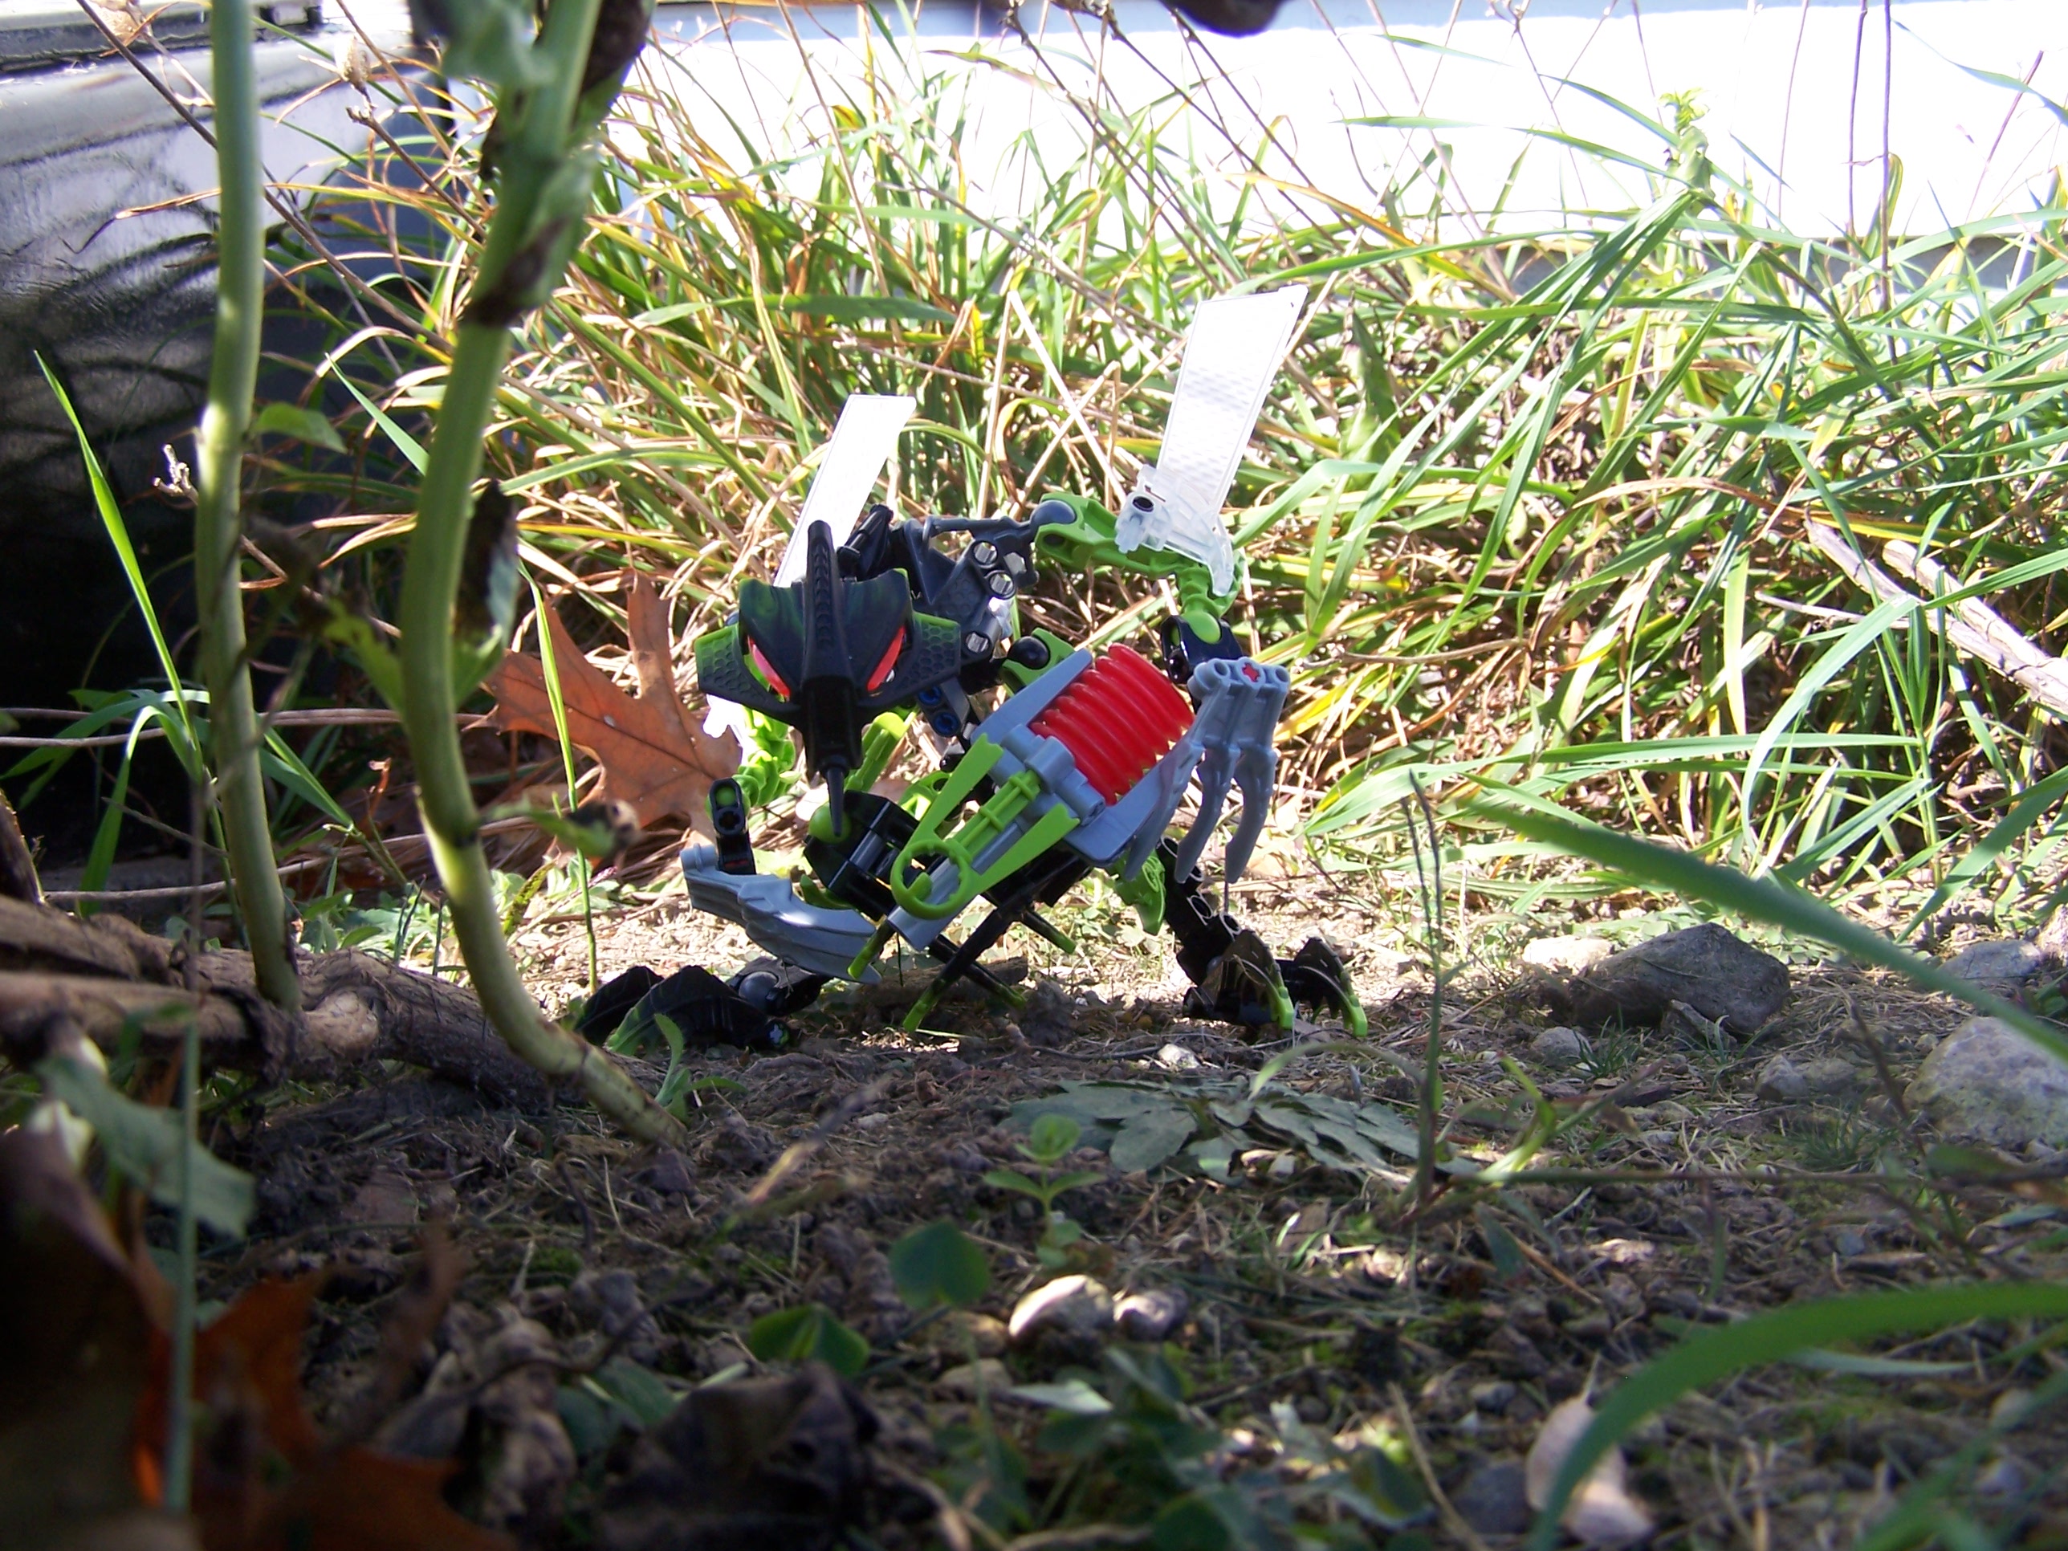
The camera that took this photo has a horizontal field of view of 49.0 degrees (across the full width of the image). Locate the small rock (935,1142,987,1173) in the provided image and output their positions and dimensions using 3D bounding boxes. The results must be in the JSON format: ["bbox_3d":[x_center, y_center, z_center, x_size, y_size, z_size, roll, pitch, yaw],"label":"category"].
[{"bbox_3d":[-0.013,0.067,0.399,0.009,0.005,0.008,-1,2,-2],"label":"small rock"}]

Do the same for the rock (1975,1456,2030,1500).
[{"bbox_3d":[0.096,0.069,0.224,0.006,0.004,0.005,-1,2,0],"label":"rock"}]

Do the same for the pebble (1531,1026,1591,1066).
[{"bbox_3d":[0.117,0.060,0.502,0.014,0.009,0.012,0,2,13],"label":"pebble"}]

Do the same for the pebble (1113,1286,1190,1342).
[{"bbox_3d":[0.015,0.070,0.295,0.010,0.007,0.009,0,2,3],"label":"pebble"}]

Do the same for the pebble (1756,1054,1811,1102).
[{"bbox_3d":[0.151,0.061,0.457,0.011,0.010,0.011,0,2,18],"label":"pebble"}]

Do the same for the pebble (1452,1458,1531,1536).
[{"bbox_3d":[0.044,0.069,0.217,0.008,0.008,0.006,-1,2,0],"label":"pebble"}]

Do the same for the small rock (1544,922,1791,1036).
[{"bbox_3d":[0.153,0.049,0.547,0.058,0.027,0.044,0,2,16],"label":"small rock"}]

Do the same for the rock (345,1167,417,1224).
[{"bbox_3d":[-0.102,0.065,0.353,0.012,0.009,0.010,-1,2,0],"label":"rock"}]

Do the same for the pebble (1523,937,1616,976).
[{"bbox_3d":[0.150,0.051,0.636,0.026,0.011,0.019,-1,2,0],"label":"pebble"}]

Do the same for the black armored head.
[{"bbox_3d":[-0.046,-0.023,0.508,0.059,0.066,0.045,-3,13,-3],"label":"black armored head"}]

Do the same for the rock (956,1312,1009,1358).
[{"bbox_3d":[-0.007,0.068,0.277,0.007,0.005,0.006,-1,2,0],"label":"rock"}]

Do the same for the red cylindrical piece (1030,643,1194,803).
[{"bbox_3d":[0.018,-0.012,0.530,0.029,0.027,0.027,-45,0,-18],"label":"red cylindrical piece"}]

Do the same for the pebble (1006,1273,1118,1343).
[{"bbox_3d":[0.004,0.069,0.295,0.014,0.009,0.012,-1,2,1],"label":"pebble"}]

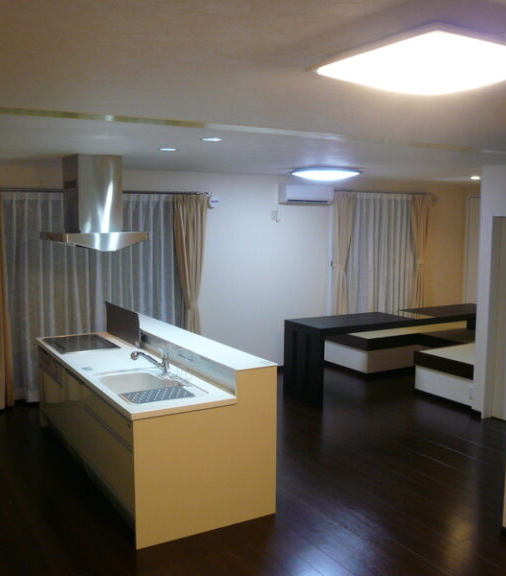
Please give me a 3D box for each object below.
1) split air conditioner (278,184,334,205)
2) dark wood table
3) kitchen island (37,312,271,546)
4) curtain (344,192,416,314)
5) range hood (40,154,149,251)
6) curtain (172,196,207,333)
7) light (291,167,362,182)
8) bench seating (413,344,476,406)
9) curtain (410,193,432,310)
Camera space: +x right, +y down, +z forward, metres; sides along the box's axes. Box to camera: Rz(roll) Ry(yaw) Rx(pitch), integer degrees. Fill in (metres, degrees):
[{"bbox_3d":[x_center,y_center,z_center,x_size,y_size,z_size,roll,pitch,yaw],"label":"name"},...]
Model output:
[{"bbox_3d":[0.675,-1.190,7.929,0.729,0.241,0.217,-3,7,-30],"label":"split air conditioner"},{"bbox_3d":[1.815,0.737,7.474,2.955,0.832,0.690,-3,7,-30],"label":"dark wood table"},{"bbox_3d":[-0.940,0.907,5.003,0.985,1.006,2.676,-3,7,-30],"label":"kitchen island"},{"bbox_3d":[1.767,-0.371,8.676,1.251,1.876,0.079,-3,7,-30],"label":"curtain"},{"bbox_3d":[-1.420,-0.741,5.448,0.670,0.799,1.005,-3,7,-30],"label":"range hood"},{"bbox_3d":[-0.730,0.036,7.224,0.364,2.211,0.128,-3,7,-30],"label":"curtain"},{"bbox_3d":[0.789,-1.213,6.742,0.591,0.124,0.591,-3,7,-30],"label":"light"},{"bbox_3d":[2.595,0.967,6.905,1.428,0.497,0.808,-3,7,-30],"label":"bench seating"},{"bbox_3d":[2.420,-0.406,9.012,0.355,1.876,0.128,-3,7,-30],"label":"curtain"}]

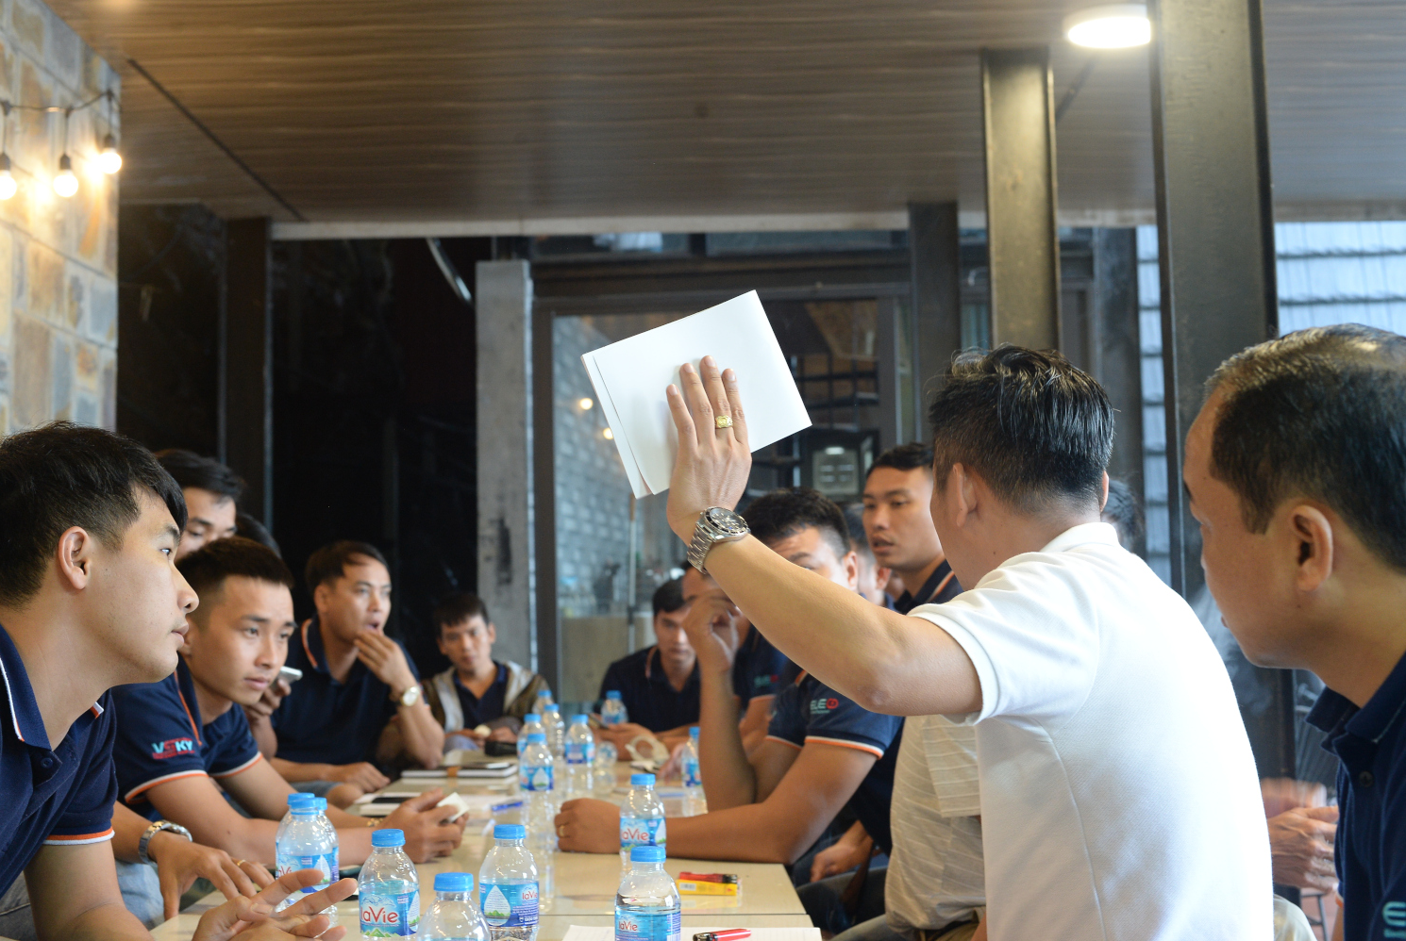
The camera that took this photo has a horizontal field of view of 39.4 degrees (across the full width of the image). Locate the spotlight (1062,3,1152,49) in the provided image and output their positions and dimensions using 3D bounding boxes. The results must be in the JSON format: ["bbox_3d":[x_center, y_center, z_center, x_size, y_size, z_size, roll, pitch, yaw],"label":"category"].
[{"bbox_3d":[1.083,-1.188,5.250,0.225,0.042,0.225,-1,-4,0],"label":"spotlight"}]

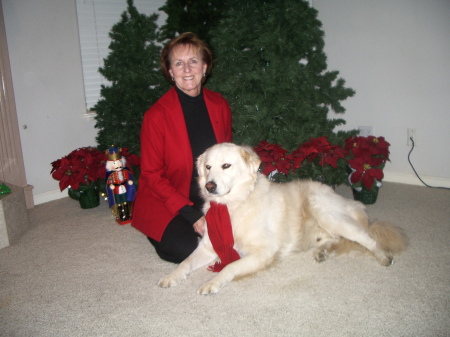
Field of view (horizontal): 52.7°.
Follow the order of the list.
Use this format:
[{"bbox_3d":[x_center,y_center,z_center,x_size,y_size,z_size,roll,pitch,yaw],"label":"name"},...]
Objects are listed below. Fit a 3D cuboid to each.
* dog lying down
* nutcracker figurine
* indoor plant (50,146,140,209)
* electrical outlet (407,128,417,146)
[{"bbox_3d":[0.268,0.136,1.867,1.070,0.510,0.570,-10,13,-31],"label":"dog lying down"},{"bbox_3d":[-0.601,0.092,2.586,0.150,0.420,0.125,-9,12,-28],"label":"nutcracker figurine"},{"bbox_3d":[-0.839,0.051,2.973,0.530,0.380,0.440,-5,11,-8],"label":"indoor plant"},{"bbox_3d":[1.233,-0.204,3.000,0.072,0.117,0.012,7,14,42],"label":"electrical outlet"}]

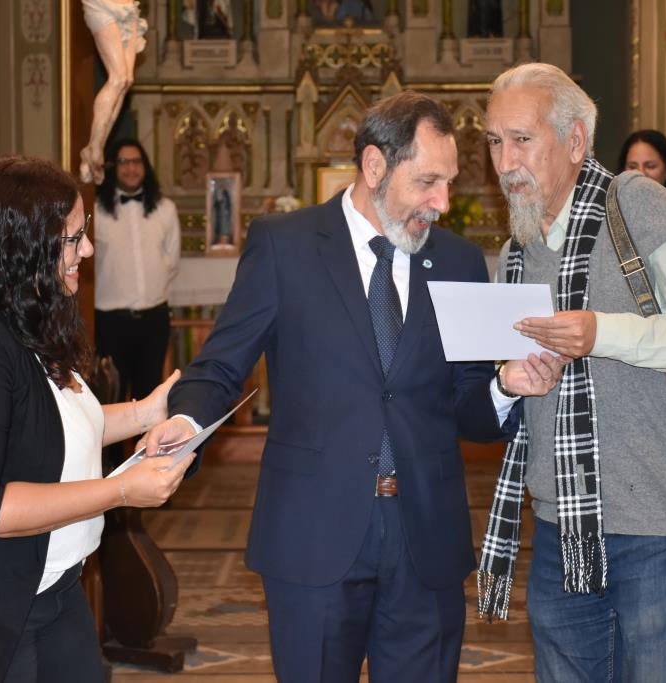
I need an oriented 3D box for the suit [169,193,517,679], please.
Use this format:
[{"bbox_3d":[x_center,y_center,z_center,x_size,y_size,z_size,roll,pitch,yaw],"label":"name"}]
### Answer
[{"bbox_3d":[0.021,0.472,3.874,0.600,1.480,0.440,-1,4,-12],"label":"suit"}]

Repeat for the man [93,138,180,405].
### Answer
[{"bbox_3d":[-0.870,-0.011,9.373,0.480,1.740,0.320,-1,4,-5],"label":"man"}]

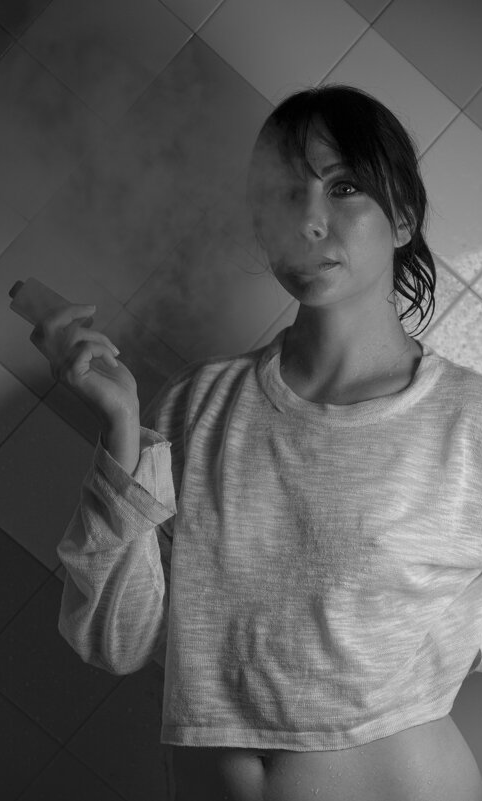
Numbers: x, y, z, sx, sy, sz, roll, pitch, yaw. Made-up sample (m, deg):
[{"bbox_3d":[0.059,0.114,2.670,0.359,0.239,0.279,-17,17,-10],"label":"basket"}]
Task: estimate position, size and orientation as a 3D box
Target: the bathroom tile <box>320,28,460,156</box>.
[{"bbox_3d":[0.169,-0.357,2.091,0.152,0.152,0.009,42,-2,-8],"label":"bathroom tile"}]

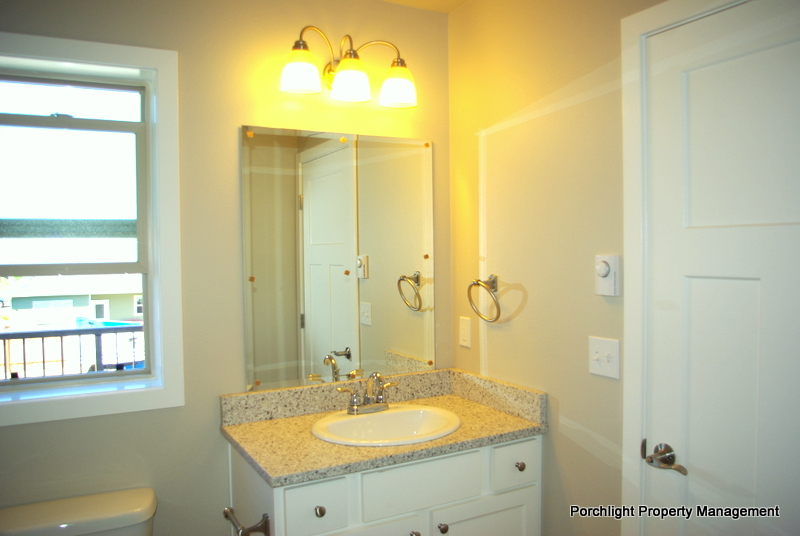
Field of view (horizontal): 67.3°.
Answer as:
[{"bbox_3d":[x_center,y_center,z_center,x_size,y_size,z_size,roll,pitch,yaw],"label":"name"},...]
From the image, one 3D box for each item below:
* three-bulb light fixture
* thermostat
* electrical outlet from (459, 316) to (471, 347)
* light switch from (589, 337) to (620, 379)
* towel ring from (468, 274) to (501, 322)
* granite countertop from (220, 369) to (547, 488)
[{"bbox_3d":[-0.182,-0.704,2.144,0.522,0.272,0.200,-1,1,-30],"label":"three-bulb light fixture"},{"bbox_3d":[0.608,0.022,1.768,0.030,0.118,0.070,-1,1,-30],"label":"thermostat"},{"bbox_3d":[0.263,0.258,2.406,0.010,0.115,0.070,-1,1,-30],"label":"electrical outlet"},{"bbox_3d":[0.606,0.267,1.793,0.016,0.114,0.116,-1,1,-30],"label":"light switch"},{"bbox_3d":[0.318,0.116,2.218,0.095,0.174,0.165,-1,1,-30],"label":"towel ring"},{"bbox_3d":[-0.056,0.493,2.028,0.945,0.129,0.560,-1,1,-30],"label":"granite countertop"}]

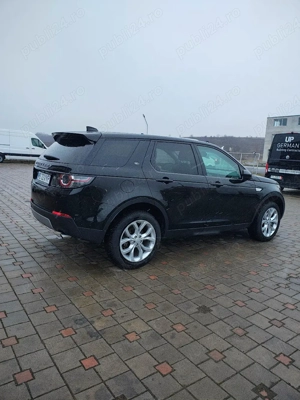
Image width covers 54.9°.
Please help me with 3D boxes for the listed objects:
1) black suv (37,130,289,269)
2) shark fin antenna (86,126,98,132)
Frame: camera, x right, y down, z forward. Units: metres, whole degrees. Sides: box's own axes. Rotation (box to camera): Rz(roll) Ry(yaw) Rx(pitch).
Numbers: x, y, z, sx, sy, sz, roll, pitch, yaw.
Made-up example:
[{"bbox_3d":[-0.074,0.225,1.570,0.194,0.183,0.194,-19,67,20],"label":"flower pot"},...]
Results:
[{"bbox_3d":[0.473,-0.190,4.934,4.600,1.700,1.990,-3,11,-35],"label":"black suv"},{"bbox_3d":[-0.763,-0.951,3.908,0.170,0.072,0.065,-3,11,-35],"label":"shark fin antenna"}]

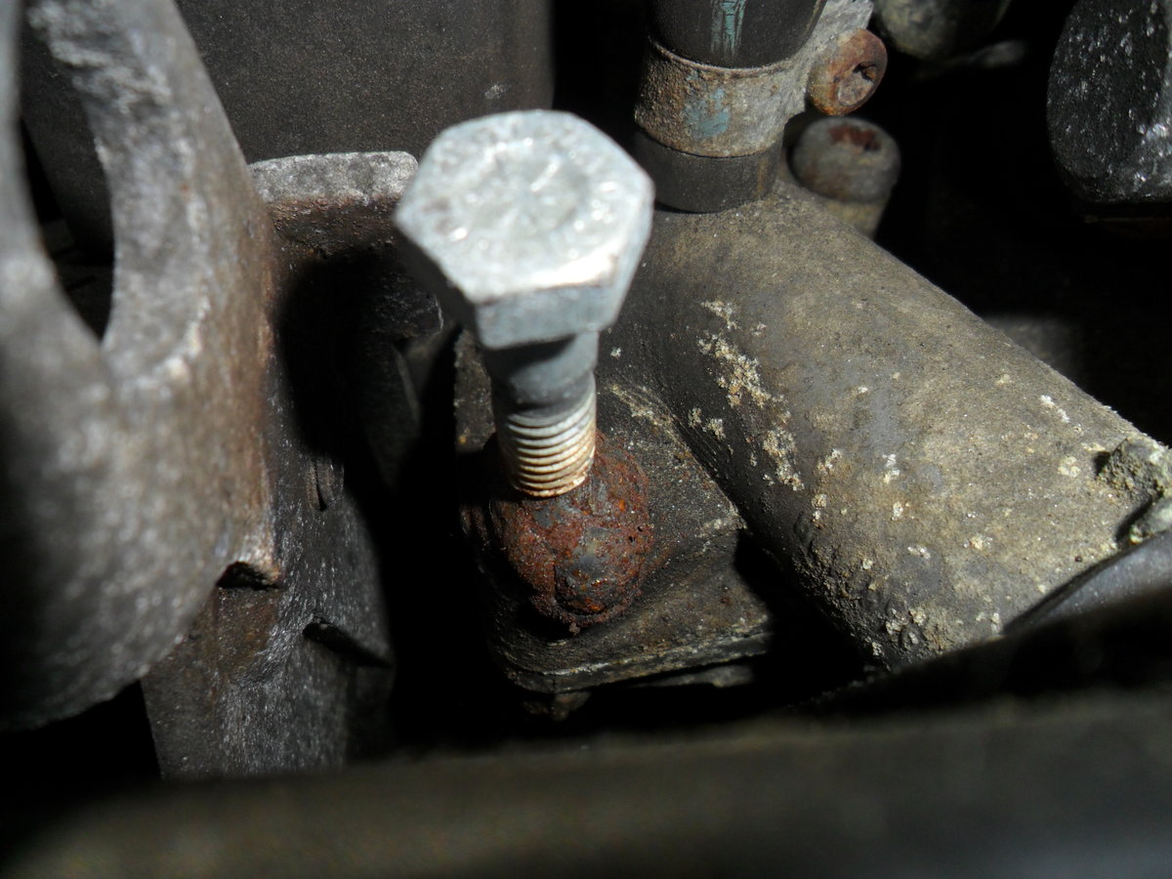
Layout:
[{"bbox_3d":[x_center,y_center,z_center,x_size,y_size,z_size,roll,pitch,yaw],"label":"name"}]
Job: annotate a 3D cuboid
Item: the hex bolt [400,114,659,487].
[{"bbox_3d":[-0.003,-0.006,0.066,0.015,0.031,0.013,-10,62,-5],"label":"hex bolt"}]

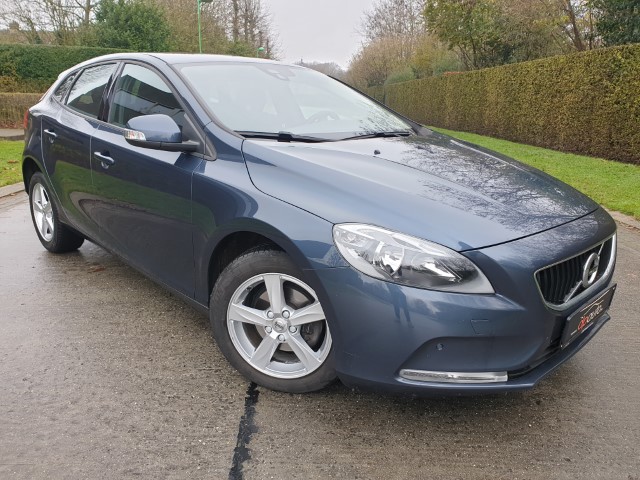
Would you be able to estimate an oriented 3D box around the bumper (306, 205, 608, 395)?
[{"bbox_3d":[0.817,0.157,2.082,0.700,0.560,1.780,16,21,42],"label":"bumper"}]

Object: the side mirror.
[{"bbox_3d":[-0.715,-0.478,2.143,0.210,0.170,0.250,16,21,42],"label":"side mirror"}]

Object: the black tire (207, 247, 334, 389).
[{"bbox_3d":[-0.132,0.313,2.005,0.630,0.630,0.215,7,17,18],"label":"black tire"}]

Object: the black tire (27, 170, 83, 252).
[{"bbox_3d":[-2.049,-0.237,3.752,0.630,0.630,0.210,16,21,42],"label":"black tire"}]

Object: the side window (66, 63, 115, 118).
[{"bbox_3d":[-1.556,-1.001,3.237,0.070,0.370,0.650,19,0,-44],"label":"side window"}]

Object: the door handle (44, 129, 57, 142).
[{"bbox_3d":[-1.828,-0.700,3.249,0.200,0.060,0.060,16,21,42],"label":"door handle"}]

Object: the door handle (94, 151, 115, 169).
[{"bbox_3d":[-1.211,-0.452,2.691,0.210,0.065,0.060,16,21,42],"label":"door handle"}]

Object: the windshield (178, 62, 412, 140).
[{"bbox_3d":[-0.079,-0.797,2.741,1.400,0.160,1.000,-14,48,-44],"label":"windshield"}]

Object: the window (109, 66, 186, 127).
[{"bbox_3d":[-0.919,-0.756,2.602,1.030,0.440,0.070,16,-2,42],"label":"window"}]

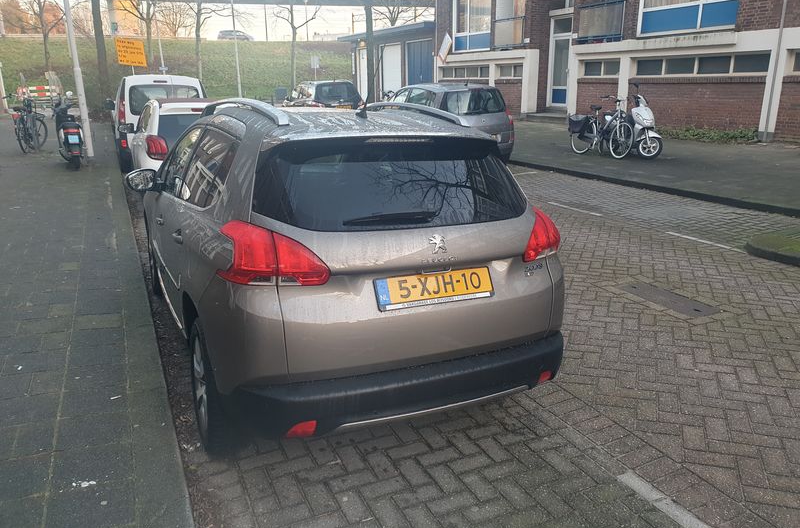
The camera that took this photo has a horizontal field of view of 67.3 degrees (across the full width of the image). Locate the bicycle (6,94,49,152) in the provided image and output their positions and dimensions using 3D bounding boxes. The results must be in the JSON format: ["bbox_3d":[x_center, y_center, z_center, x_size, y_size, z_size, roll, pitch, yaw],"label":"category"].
[{"bbox_3d":[-7.067,-2.647,11.400,0.600,1.120,1.750,-9,18,-27],"label":"bicycle"}]

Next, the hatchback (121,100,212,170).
[{"bbox_3d":[-2.930,-1.560,8.400,1.640,1.470,3.600,-8,18,-24],"label":"hatchback"}]

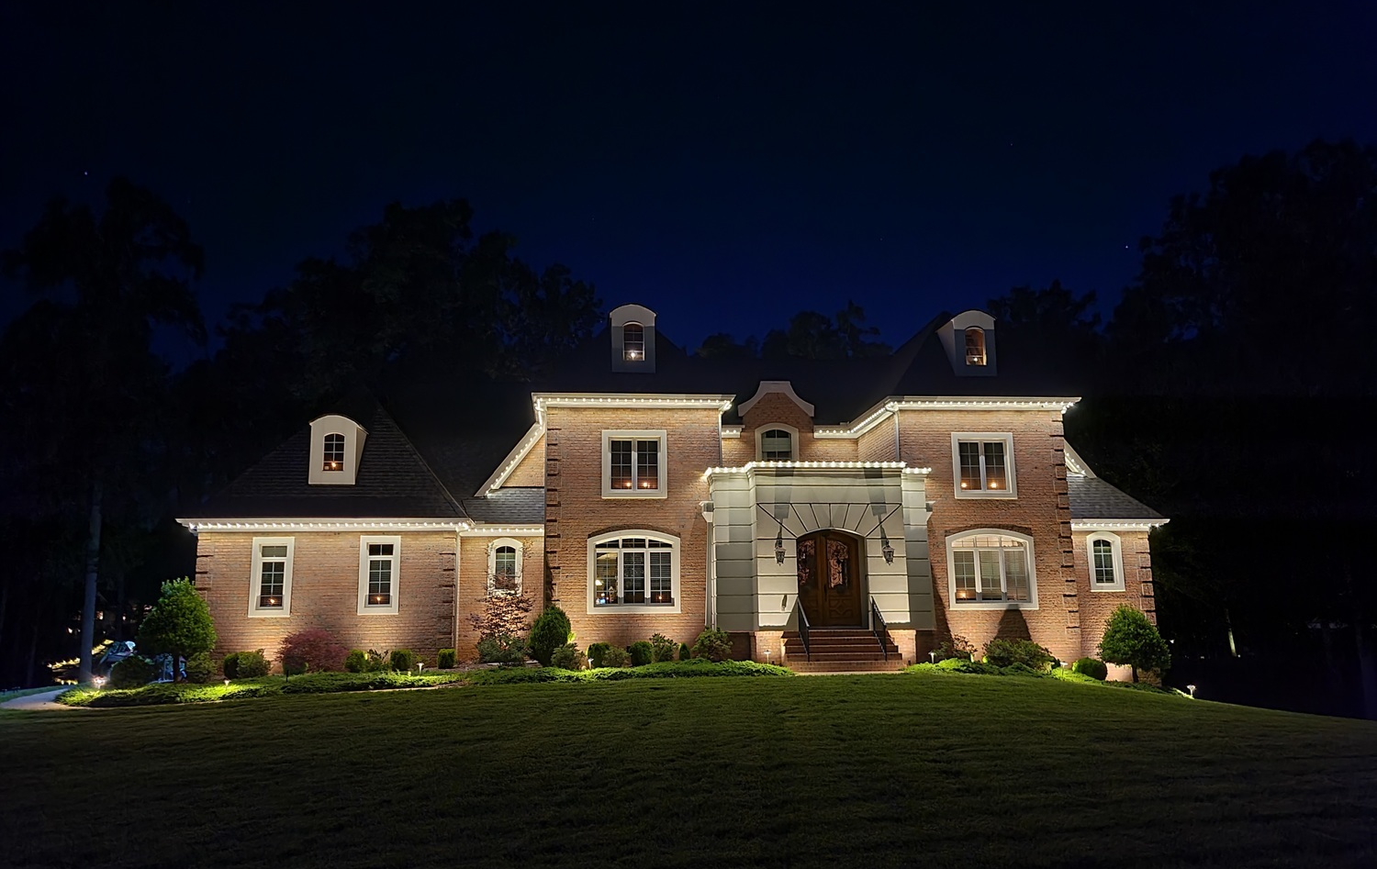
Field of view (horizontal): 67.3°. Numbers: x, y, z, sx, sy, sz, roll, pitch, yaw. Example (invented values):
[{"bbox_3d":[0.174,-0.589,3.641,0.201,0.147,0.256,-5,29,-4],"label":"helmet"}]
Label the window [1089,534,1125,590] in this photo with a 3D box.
[{"bbox_3d":[11.811,3.603,29.228,0.959,1.692,0.200,0,-11,-6],"label":"window"}]

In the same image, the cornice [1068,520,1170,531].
[{"bbox_3d":[12.140,2.572,29.347,2.961,0.299,0.500,0,-11,-7],"label":"cornice"}]

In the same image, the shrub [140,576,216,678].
[{"bbox_3d":[-12.207,4.637,24.690,1.750,2.451,1.750,0,-11,-6],"label":"shrub"}]

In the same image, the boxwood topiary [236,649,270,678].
[{"bbox_3d":[-10.573,5.568,25.130,0.808,0.690,0.860,0,-11,-6],"label":"boxwood topiary"}]

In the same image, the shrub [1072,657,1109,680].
[{"bbox_3d":[10.545,6.183,27.175,0.972,0.674,0.931,0,-11,-6],"label":"shrub"}]

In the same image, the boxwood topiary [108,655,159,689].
[{"bbox_3d":[-12.897,5.523,24.032,1.100,0.757,1.100,0,-11,-6],"label":"boxwood topiary"}]

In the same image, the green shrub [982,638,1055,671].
[{"bbox_3d":[8.529,5.677,26.697,1.880,0.814,1.450,0,-11,-6],"label":"green shrub"}]

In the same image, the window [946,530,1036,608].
[{"bbox_3d":[8.196,3.659,27.960,2.463,2.104,0.150,0,-11,-7],"label":"window"}]

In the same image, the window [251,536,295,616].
[{"bbox_3d":[-10.691,3.674,26.558,1.002,2.028,0.200,0,-11,-6],"label":"window"}]

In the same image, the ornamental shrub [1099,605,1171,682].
[{"bbox_3d":[12.010,5.606,27.816,1.900,2.011,1.850,0,-11,-6],"label":"ornamental shrub"}]

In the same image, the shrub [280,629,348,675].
[{"bbox_3d":[-9.123,5.308,25.211,1.550,1.130,1.500,0,-11,-6],"label":"shrub"}]

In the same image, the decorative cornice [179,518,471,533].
[{"bbox_3d":[-9.097,2.292,26.182,7.188,0.294,0.500,0,-11,-7],"label":"decorative cornice"}]

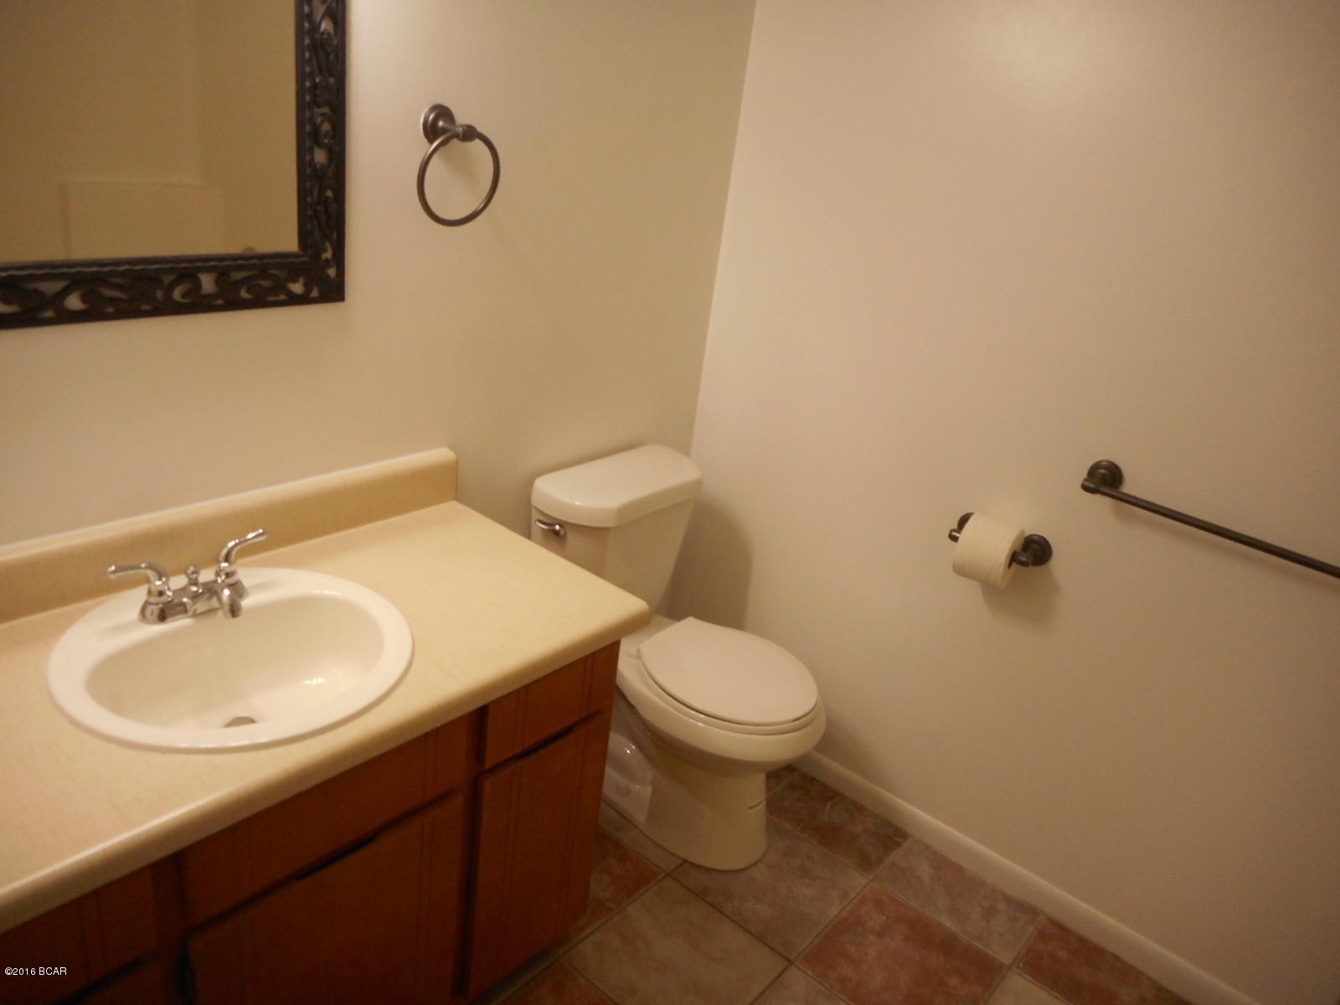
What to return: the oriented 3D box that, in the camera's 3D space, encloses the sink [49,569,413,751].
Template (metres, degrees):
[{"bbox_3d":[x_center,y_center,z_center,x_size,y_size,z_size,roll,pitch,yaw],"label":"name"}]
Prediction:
[{"bbox_3d":[-0.628,0.283,1.433,0.485,0.185,0.475,24,28,34],"label":"sink"}]

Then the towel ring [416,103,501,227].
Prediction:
[{"bbox_3d":[-0.380,-0.581,1.675,0.079,0.197,0.170,24,28,34],"label":"towel ring"}]

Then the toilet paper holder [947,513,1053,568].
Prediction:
[{"bbox_3d":[0.691,0.089,2.055,0.205,0.072,0.084,24,28,34],"label":"toilet paper holder"}]

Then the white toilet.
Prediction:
[{"bbox_3d":[0.032,0.388,2.232,0.707,0.797,0.452,24,28,34],"label":"white toilet"}]

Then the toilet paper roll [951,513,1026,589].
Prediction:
[{"bbox_3d":[0.674,0.105,2.039,0.104,0.126,0.126,24,28,34],"label":"toilet paper roll"}]

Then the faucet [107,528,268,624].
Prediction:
[{"bbox_3d":[-0.679,0.129,1.431,0.165,0.098,0.228,24,28,34],"label":"faucet"}]

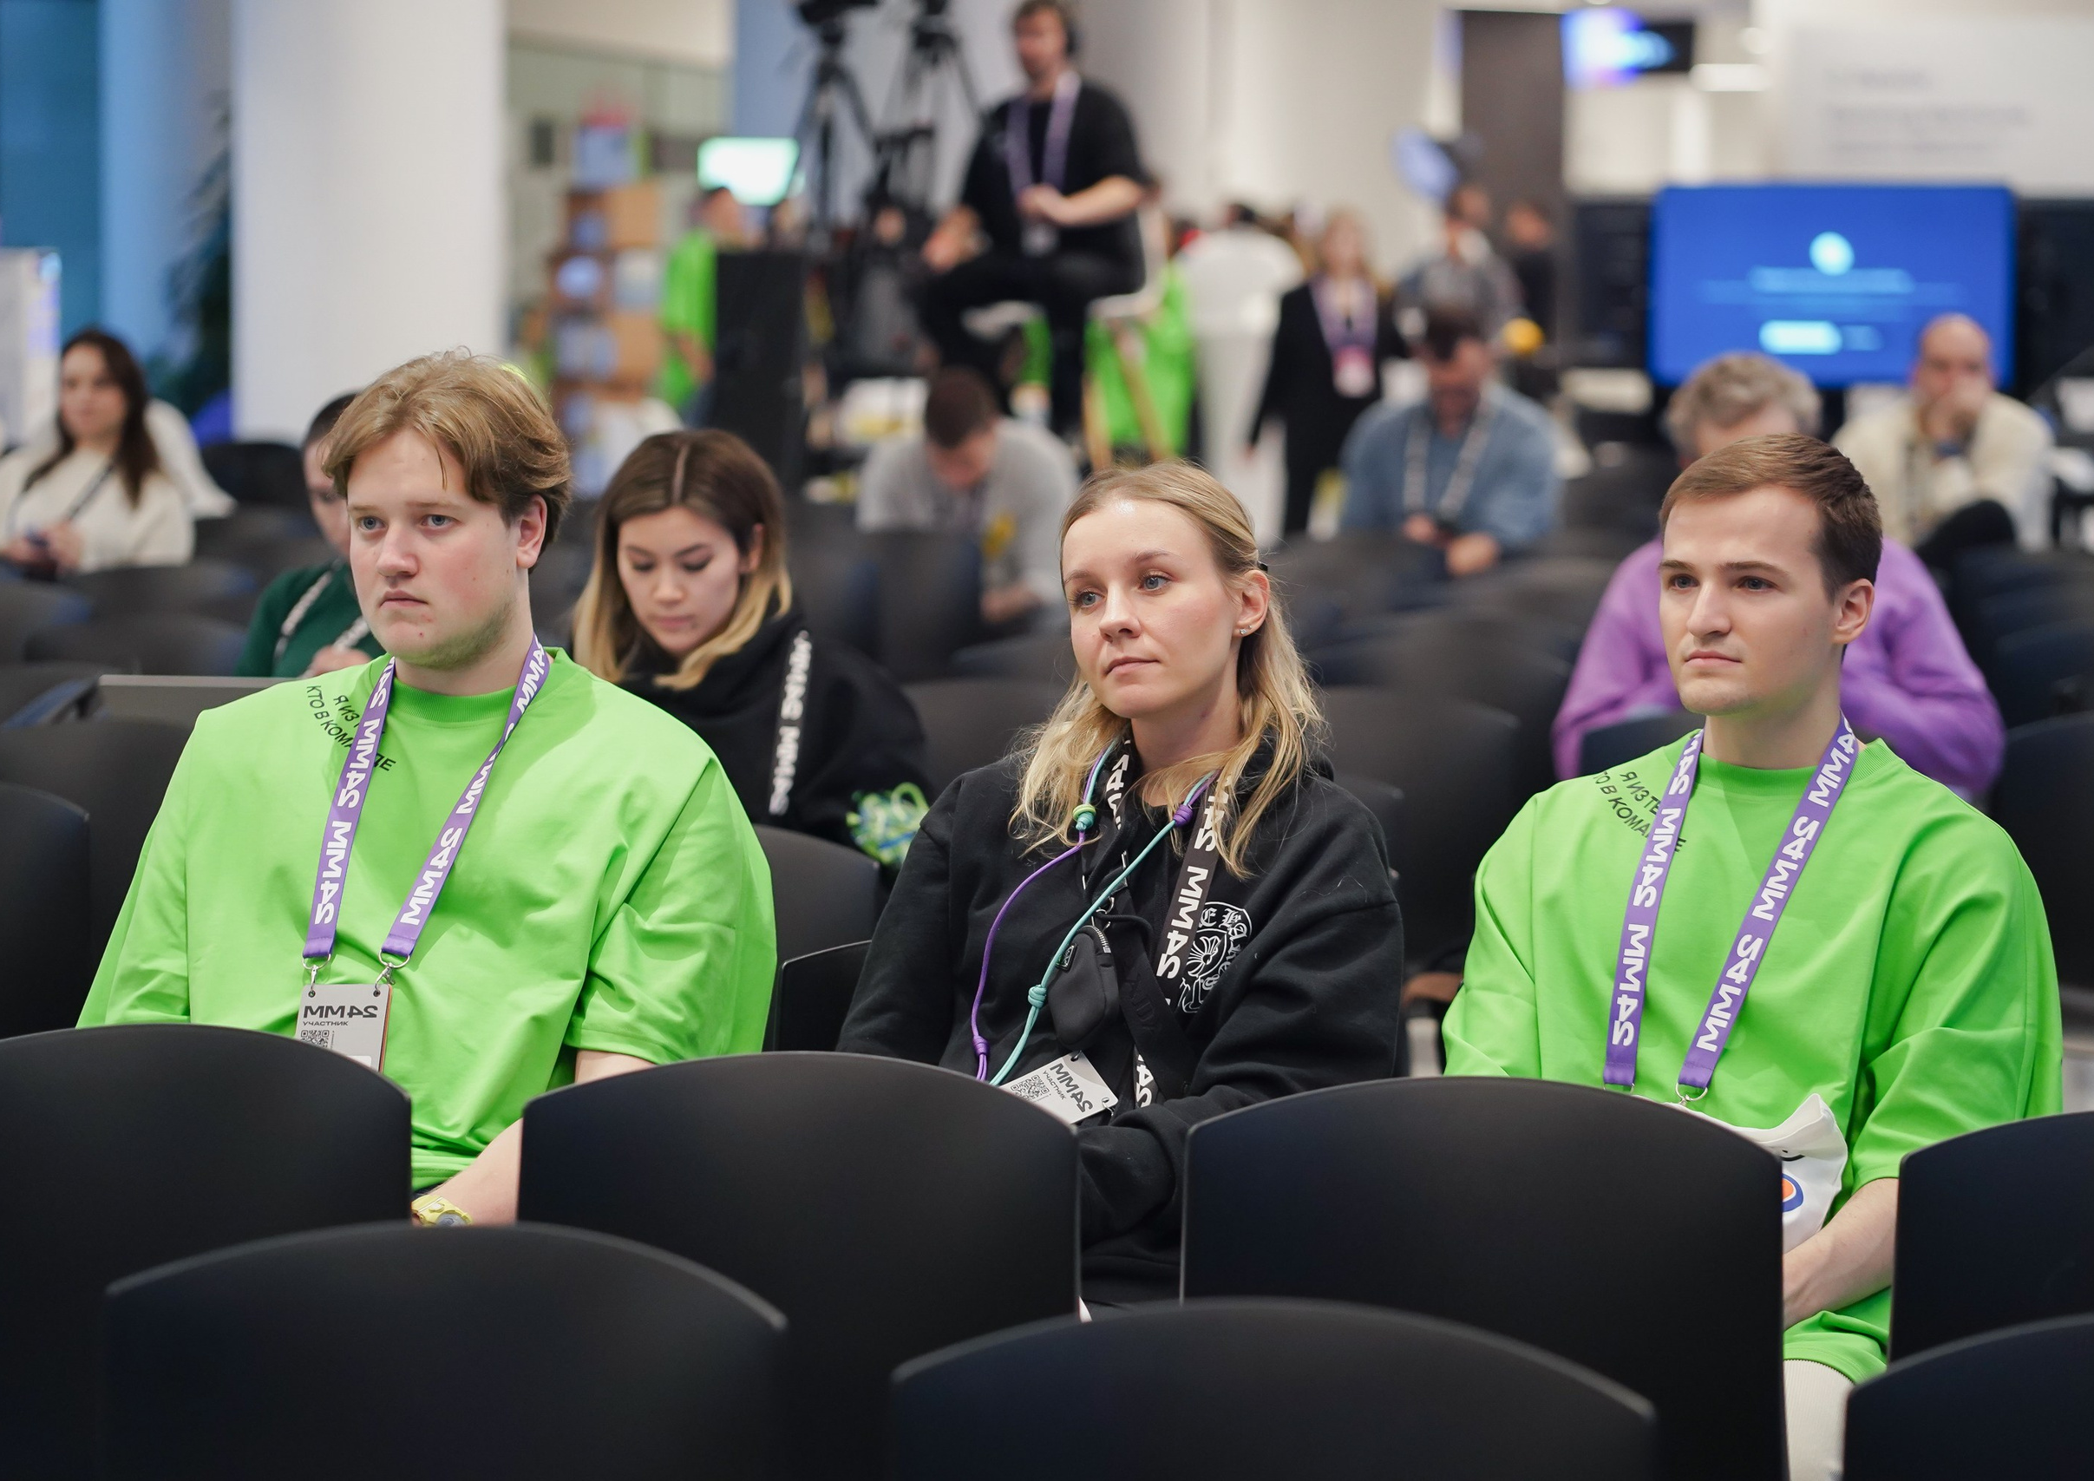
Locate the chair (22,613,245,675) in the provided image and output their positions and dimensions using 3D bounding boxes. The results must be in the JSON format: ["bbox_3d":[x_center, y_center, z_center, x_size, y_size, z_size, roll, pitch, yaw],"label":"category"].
[{"bbox_3d":[-1.607,0.193,8.707,0.480,0.800,0.530,2,5,13],"label":"chair"}]

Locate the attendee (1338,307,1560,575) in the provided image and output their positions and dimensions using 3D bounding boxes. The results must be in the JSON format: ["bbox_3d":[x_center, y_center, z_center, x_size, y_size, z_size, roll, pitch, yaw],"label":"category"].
[{"bbox_3d":[0.899,-0.328,12.000,0.540,1.310,0.800,1,5,7],"label":"attendee"}]

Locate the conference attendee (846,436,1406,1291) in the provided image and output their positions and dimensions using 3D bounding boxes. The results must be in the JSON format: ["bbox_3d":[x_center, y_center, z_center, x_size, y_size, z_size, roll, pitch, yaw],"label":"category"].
[{"bbox_3d":[0.015,0.383,4.220,0.530,1.220,0.820,2,5,14],"label":"conference attendee"}]

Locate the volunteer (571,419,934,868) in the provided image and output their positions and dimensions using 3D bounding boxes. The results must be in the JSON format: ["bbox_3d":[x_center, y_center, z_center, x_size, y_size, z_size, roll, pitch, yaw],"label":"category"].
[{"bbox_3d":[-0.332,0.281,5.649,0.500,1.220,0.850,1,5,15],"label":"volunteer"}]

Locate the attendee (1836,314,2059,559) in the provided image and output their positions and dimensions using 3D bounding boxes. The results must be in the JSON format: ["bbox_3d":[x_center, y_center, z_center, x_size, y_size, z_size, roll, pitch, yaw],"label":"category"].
[{"bbox_3d":[2.043,-0.319,12.000,0.540,1.310,0.820,1,5,10],"label":"attendee"}]

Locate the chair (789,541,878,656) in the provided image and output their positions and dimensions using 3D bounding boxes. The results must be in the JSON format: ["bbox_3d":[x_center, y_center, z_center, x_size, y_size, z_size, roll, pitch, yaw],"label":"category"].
[{"bbox_3d":[-0.625,0.006,10.957,0.480,0.800,0.530,2,5,13],"label":"chair"}]

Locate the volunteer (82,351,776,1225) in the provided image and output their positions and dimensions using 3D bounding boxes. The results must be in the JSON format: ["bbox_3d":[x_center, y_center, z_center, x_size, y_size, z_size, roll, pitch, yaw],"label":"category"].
[{"bbox_3d":[-0.544,0.331,4.428,0.580,1.340,0.800,2,5,19],"label":"volunteer"}]

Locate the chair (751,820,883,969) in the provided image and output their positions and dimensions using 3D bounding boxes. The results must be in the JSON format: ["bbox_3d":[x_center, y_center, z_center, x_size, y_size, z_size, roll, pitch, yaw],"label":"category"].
[{"bbox_3d":[-0.423,0.520,5.172,0.490,0.830,0.540,1,5,13],"label":"chair"}]

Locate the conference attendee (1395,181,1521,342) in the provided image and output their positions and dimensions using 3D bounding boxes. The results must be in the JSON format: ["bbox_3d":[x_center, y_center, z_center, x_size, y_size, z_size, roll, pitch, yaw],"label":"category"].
[{"bbox_3d":[1.403,-1.071,17.776,0.480,1.720,0.380,-2,6,-20],"label":"conference attendee"}]

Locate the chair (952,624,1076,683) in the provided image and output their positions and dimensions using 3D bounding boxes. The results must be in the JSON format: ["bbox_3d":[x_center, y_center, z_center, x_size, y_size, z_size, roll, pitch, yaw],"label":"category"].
[{"bbox_3d":[-0.012,0.227,8.457,0.480,0.800,0.530,2,5,13],"label":"chair"}]

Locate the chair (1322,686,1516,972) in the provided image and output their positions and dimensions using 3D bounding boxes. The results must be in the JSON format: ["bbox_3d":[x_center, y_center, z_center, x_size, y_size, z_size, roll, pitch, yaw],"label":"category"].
[{"bbox_3d":[0.371,0.371,6.811,0.490,0.830,0.540,1,5,13],"label":"chair"}]

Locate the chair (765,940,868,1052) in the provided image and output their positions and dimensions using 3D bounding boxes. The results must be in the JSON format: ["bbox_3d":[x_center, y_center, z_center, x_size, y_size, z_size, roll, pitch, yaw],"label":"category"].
[{"bbox_3d":[-0.044,0.596,4.336,0.490,0.830,0.540,1,5,15],"label":"chair"}]

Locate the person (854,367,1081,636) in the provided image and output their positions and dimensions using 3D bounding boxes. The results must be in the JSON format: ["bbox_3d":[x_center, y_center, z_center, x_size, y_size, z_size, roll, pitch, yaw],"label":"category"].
[{"bbox_3d":[-0.181,-0.233,11.526,0.520,1.180,0.880,1,5,10],"label":"person"}]

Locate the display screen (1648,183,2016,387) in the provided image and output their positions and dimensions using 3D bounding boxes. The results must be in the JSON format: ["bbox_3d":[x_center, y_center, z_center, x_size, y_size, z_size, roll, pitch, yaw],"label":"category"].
[{"bbox_3d":[2.875,-1.667,19.200,1.320,0.745,0.070,0,5,2],"label":"display screen"}]

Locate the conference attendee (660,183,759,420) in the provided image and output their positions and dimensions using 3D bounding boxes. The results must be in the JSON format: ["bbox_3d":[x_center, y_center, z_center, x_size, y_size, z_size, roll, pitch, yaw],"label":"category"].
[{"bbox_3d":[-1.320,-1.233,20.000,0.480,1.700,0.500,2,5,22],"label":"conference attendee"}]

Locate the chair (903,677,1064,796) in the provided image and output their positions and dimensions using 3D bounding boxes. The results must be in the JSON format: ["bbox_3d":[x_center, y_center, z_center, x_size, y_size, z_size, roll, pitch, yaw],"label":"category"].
[{"bbox_3d":[-0.100,0.326,7.307,0.480,0.800,0.530,2,5,13],"label":"chair"}]

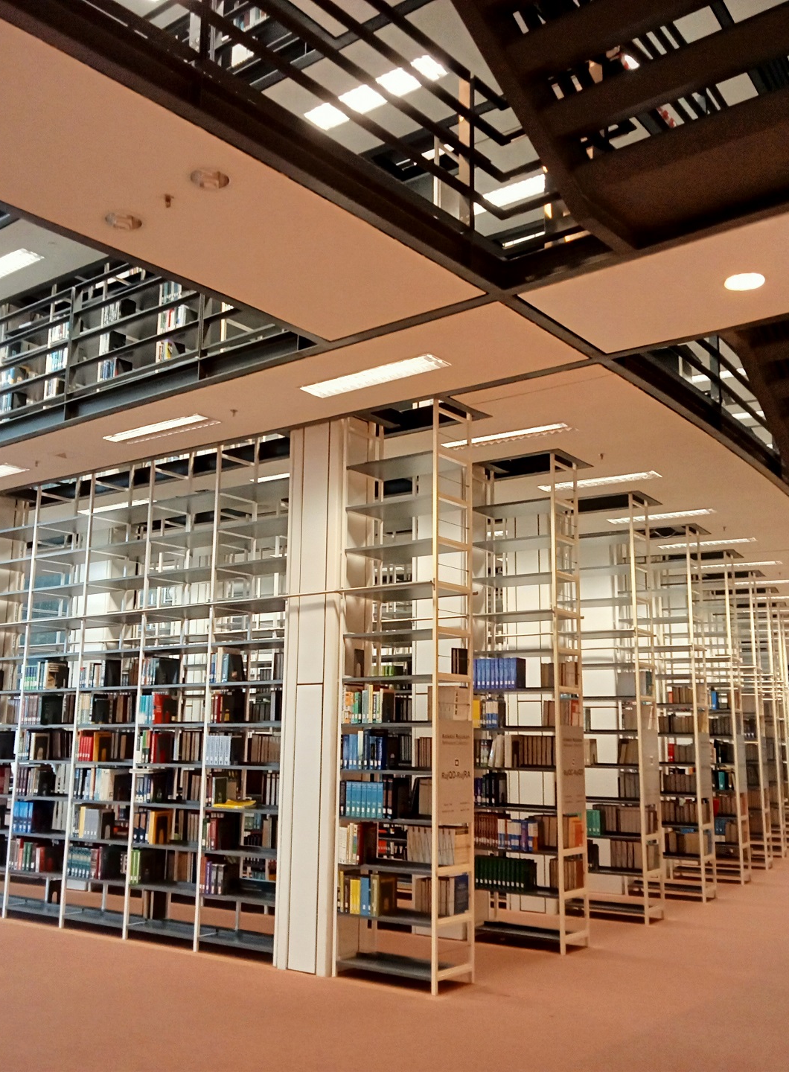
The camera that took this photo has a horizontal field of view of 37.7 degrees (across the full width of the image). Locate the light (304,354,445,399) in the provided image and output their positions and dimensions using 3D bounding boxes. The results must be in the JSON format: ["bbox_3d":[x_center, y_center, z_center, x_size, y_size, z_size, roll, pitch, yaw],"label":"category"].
[{"bbox_3d":[-0.152,-1.123,8.143,1.211,0.070,0.255,-8,-13,38],"label":"light"}]

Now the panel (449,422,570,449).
[{"bbox_3d":[0.947,-0.828,9.700,1.211,0.070,0.255,-8,-13,38],"label":"panel"}]

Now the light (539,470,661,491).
[{"bbox_3d":[1.987,-0.538,11.231,1.211,0.070,0.255,-8,-13,38],"label":"light"}]

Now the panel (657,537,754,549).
[{"bbox_3d":[3.961,0.098,14.609,1.211,0.070,0.255,-8,-13,38],"label":"panel"}]

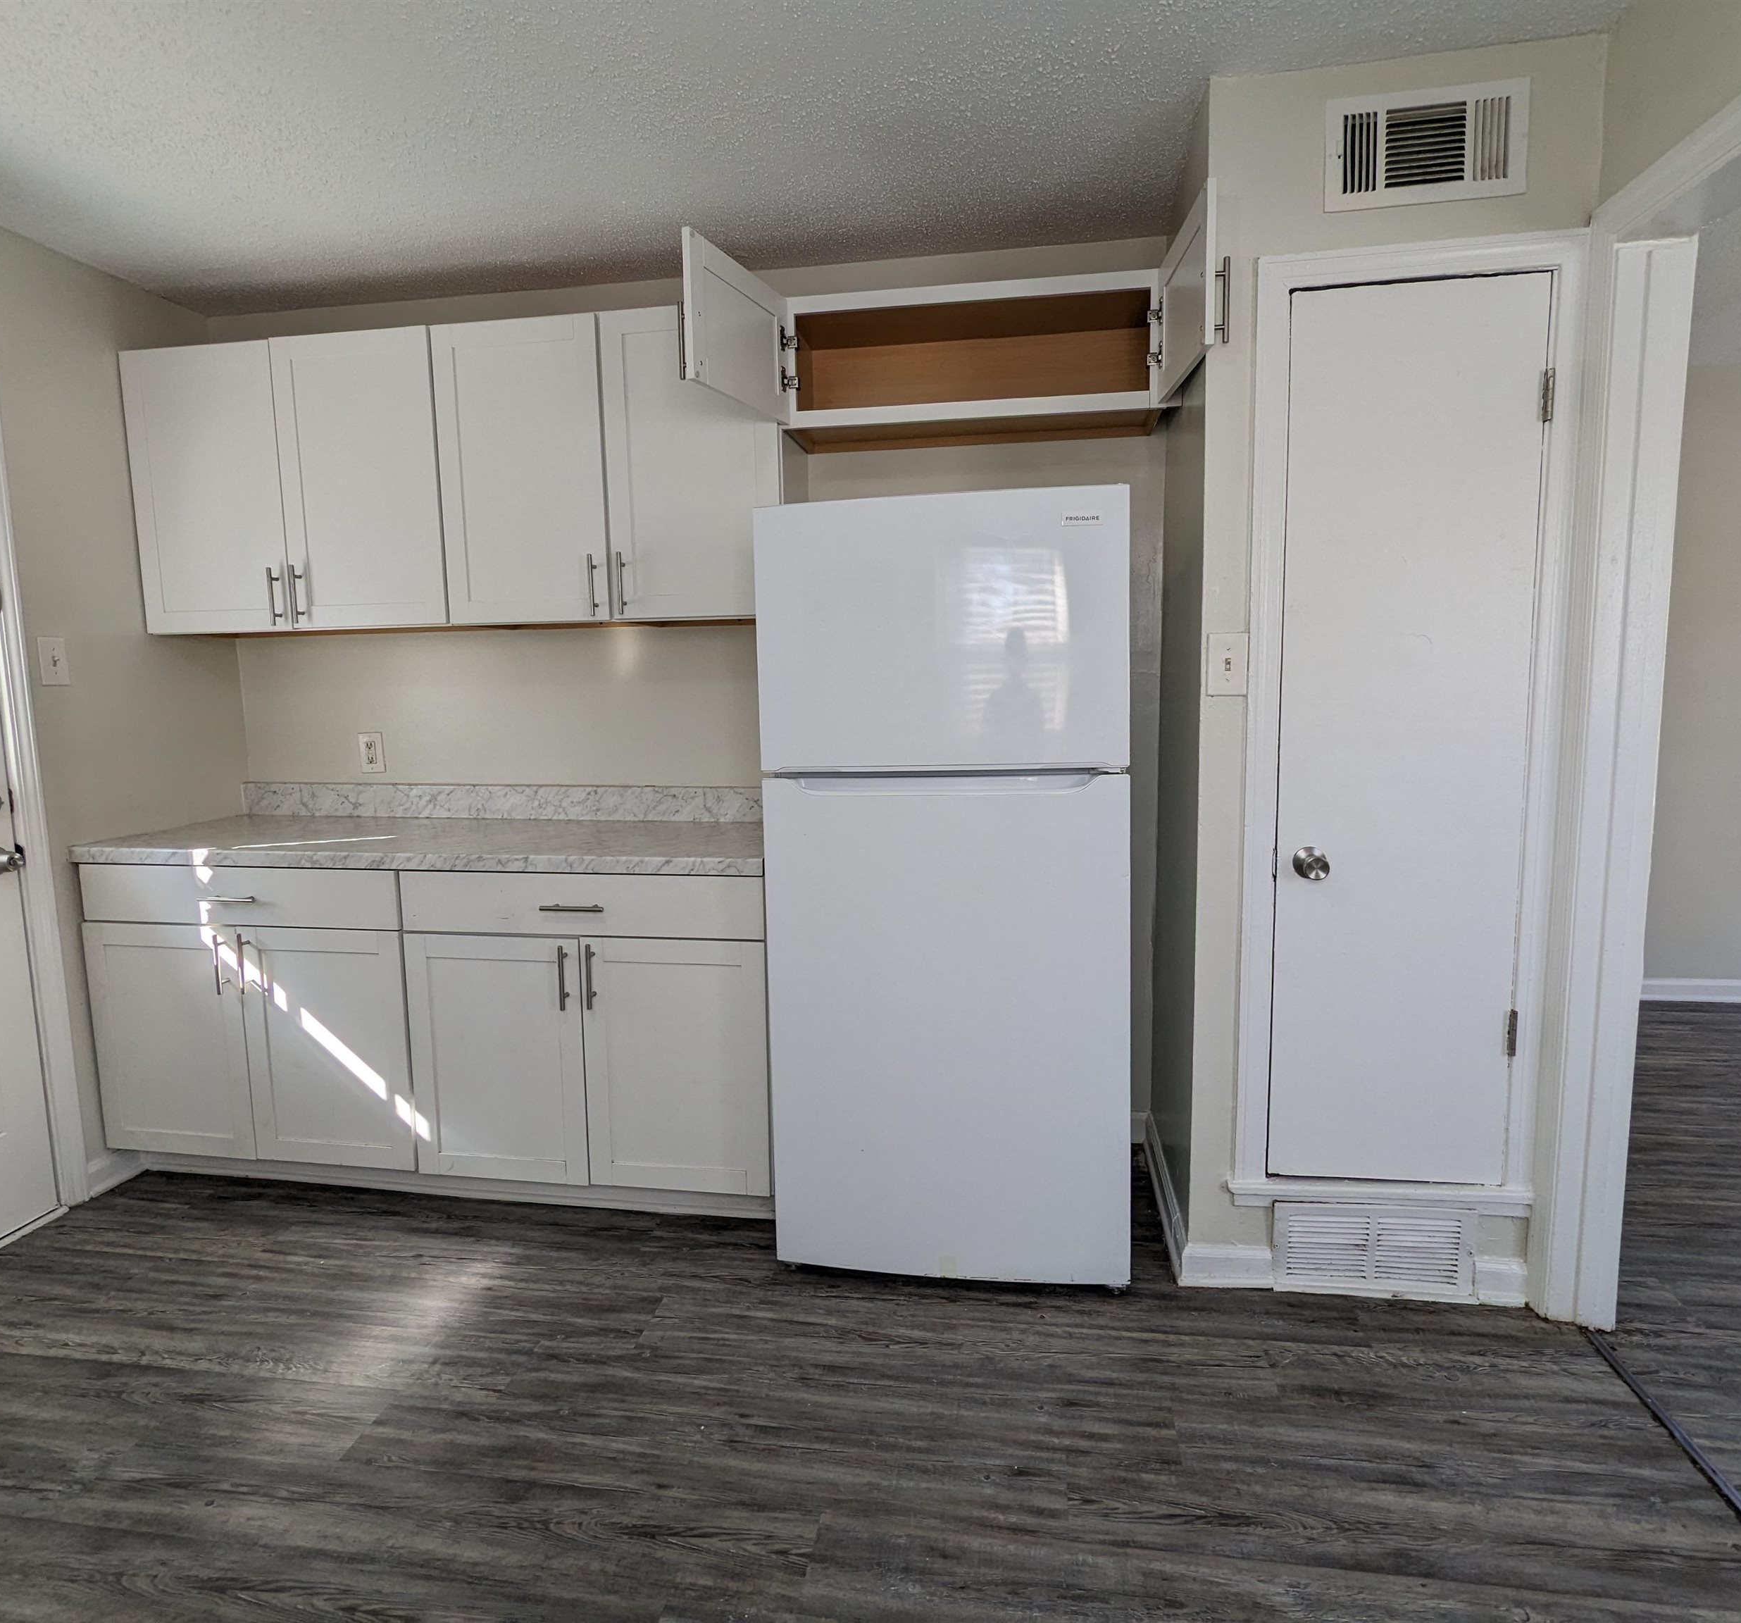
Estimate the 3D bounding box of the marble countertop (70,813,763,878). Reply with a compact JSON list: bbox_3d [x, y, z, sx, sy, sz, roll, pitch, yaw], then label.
[{"bbox_3d":[-1.139,0.083,2.787,1.928,0.040,0.650,0,7,9],"label":"marble countertop"}]

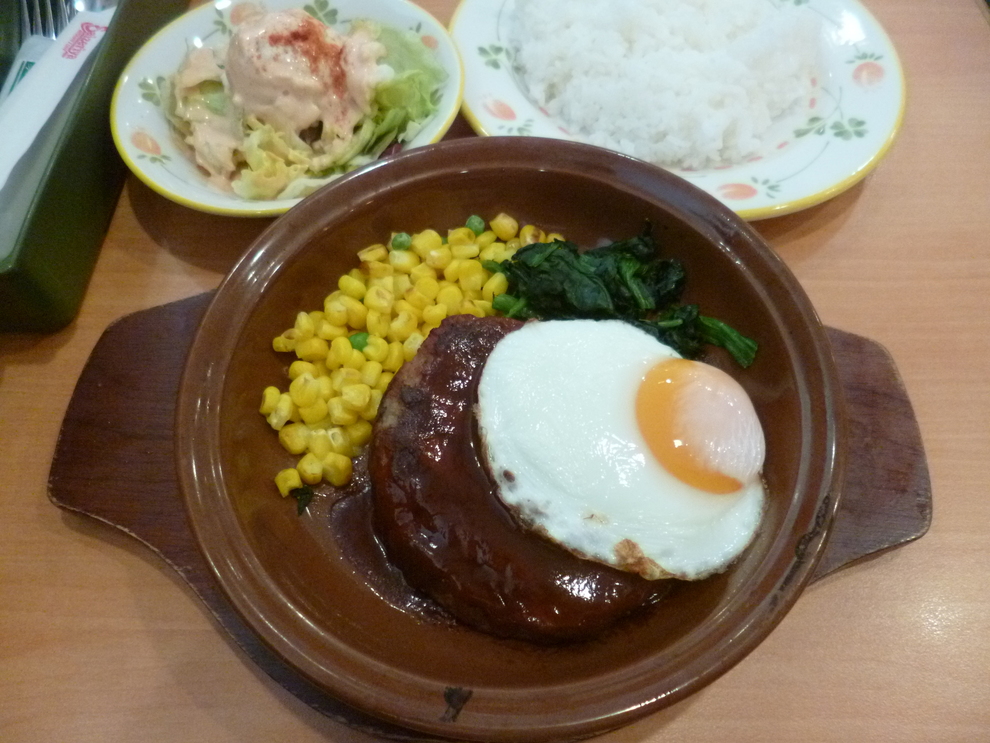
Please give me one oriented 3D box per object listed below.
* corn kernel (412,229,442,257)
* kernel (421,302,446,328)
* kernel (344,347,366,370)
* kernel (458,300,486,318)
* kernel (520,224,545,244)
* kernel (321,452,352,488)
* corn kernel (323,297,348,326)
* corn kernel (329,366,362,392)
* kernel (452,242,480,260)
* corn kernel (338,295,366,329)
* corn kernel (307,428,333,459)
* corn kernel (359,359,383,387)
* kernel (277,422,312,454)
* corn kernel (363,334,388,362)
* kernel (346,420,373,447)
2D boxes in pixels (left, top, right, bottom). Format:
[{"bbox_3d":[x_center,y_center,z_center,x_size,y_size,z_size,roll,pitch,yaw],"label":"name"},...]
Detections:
[{"bbox_3d":[-0.029,-0.053,0.285,0.011,0.008,0.013,38,68,19],"label":"corn kernel"},{"bbox_3d":[-0.022,-0.020,0.245,0.009,0.007,0.008,-11,64,-7],"label":"kernel"},{"bbox_3d":[-0.049,-0.005,0.241,0.009,0.007,0.008,38,68,16],"label":"kernel"},{"bbox_3d":[-0.009,-0.024,0.275,0.012,0.007,0.008,31,66,16],"label":"kernel"},{"bbox_3d":[0.014,-0.053,0.269,0.010,0.007,0.010,11,63,6],"label":"kernel"},{"bbox_3d":[-0.053,0.033,0.232,0.009,0.008,0.011,-18,64,-9],"label":"kernel"},{"bbox_3d":[-0.063,-0.024,0.272,0.009,0.008,0.011,-13,62,-7],"label":"corn kernel"},{"bbox_3d":[-0.053,0.003,0.243,0.010,0.007,0.009,0,75,-6],"label":"corn kernel"},{"bbox_3d":[-0.011,-0.047,0.274,0.010,0.008,0.006,-4,81,-2],"label":"kernel"},{"bbox_3d":[-0.052,-0.022,0.254,0.009,0.008,0.013,-35,68,-17],"label":"corn kernel"},{"bbox_3d":[-0.060,0.025,0.235,0.008,0.007,0.011,-14,63,-7],"label":"corn kernel"},{"bbox_3d":[-0.044,0.001,0.245,0.006,0.008,0.009,22,75,1],"label":"corn kernel"},{"bbox_3d":[-0.066,0.022,0.227,0.010,0.008,0.009,27,66,11],"label":"kernel"},{"bbox_3d":[-0.044,-0.008,0.250,0.010,0.007,0.008,44,77,6],"label":"corn kernel"},{"bbox_3d":[-0.047,0.022,0.239,0.009,0.007,0.008,-25,67,-13],"label":"kernel"}]

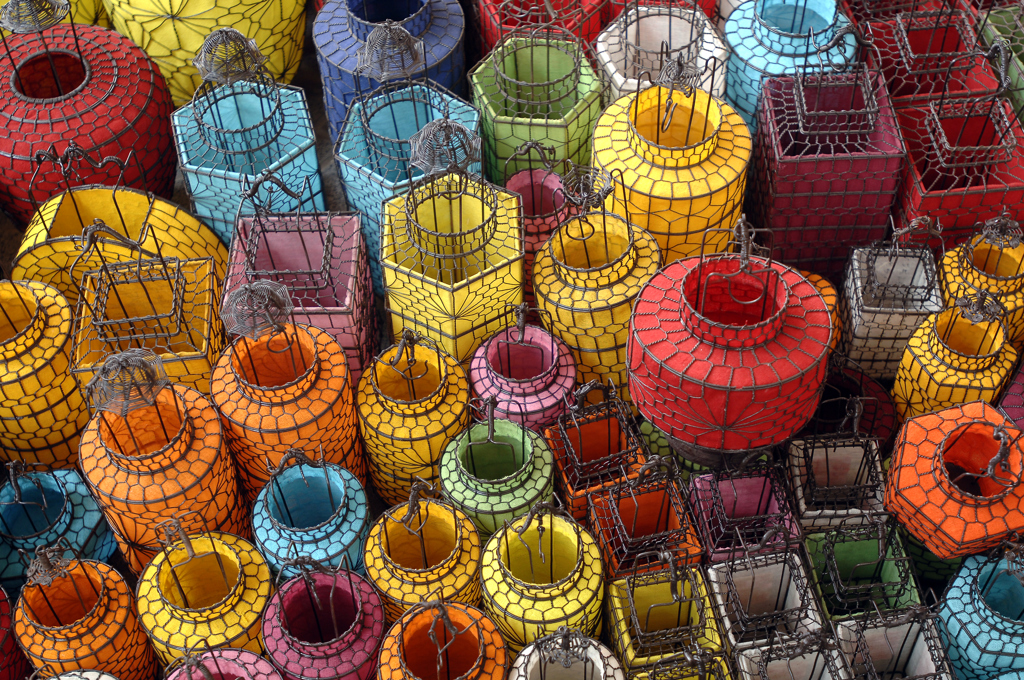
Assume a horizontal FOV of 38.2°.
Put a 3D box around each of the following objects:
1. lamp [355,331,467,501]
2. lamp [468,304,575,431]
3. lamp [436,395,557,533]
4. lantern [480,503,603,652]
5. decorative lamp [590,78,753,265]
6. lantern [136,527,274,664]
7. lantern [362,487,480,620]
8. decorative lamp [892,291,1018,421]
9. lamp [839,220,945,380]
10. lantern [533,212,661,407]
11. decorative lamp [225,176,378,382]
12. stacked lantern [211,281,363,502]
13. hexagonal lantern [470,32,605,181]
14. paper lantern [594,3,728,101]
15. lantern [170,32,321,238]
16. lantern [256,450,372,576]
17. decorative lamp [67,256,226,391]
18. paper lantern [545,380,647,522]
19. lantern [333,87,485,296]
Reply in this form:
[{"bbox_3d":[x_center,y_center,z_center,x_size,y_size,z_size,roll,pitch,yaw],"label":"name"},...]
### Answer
[{"bbox_3d":[-0.116,0.097,1.812,0.143,0.270,0.143,-7,52,-4],"label":"lamp"},{"bbox_3d":[0.015,0.058,1.852,0.138,0.249,0.138,-1,52,0],"label":"lamp"},{"bbox_3d":[-0.016,0.171,1.771,0.141,0.239,0.141,-3,52,-1],"label":"lamp"},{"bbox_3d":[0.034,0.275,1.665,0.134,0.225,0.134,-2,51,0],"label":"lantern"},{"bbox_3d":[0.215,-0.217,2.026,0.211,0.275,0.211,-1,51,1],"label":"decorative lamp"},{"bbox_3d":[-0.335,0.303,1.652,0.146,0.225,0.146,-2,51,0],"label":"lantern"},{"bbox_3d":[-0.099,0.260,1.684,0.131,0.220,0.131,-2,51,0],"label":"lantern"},{"bbox_3d":[0.549,0.041,1.831,0.132,0.281,0.114,4,52,5],"label":"decorative lamp"},{"bbox_3d":[0.503,-0.059,1.957,0.112,0.206,0.112,-1,52,1],"label":"lamp"},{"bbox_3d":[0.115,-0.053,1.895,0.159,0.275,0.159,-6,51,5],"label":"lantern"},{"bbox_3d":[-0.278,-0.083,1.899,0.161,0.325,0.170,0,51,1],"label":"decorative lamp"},{"bbox_3d":[-0.271,0.075,1.778,0.172,0.357,0.172,-14,53,-9],"label":"stacked lantern"},{"bbox_3d":[0.039,-0.271,2.070,0.195,0.309,0.168,4,52,5],"label":"hexagonal lantern"},{"bbox_3d":[0.208,-0.326,2.117,0.188,0.295,0.163,6,52,6],"label":"paper lantern"},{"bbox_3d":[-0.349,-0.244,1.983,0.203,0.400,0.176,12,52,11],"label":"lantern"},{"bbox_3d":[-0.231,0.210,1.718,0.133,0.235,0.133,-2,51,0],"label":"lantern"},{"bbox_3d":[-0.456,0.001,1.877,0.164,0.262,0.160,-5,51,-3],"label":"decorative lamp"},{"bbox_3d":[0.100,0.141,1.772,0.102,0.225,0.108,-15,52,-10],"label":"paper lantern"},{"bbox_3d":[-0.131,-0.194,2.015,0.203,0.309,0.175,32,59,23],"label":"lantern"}]

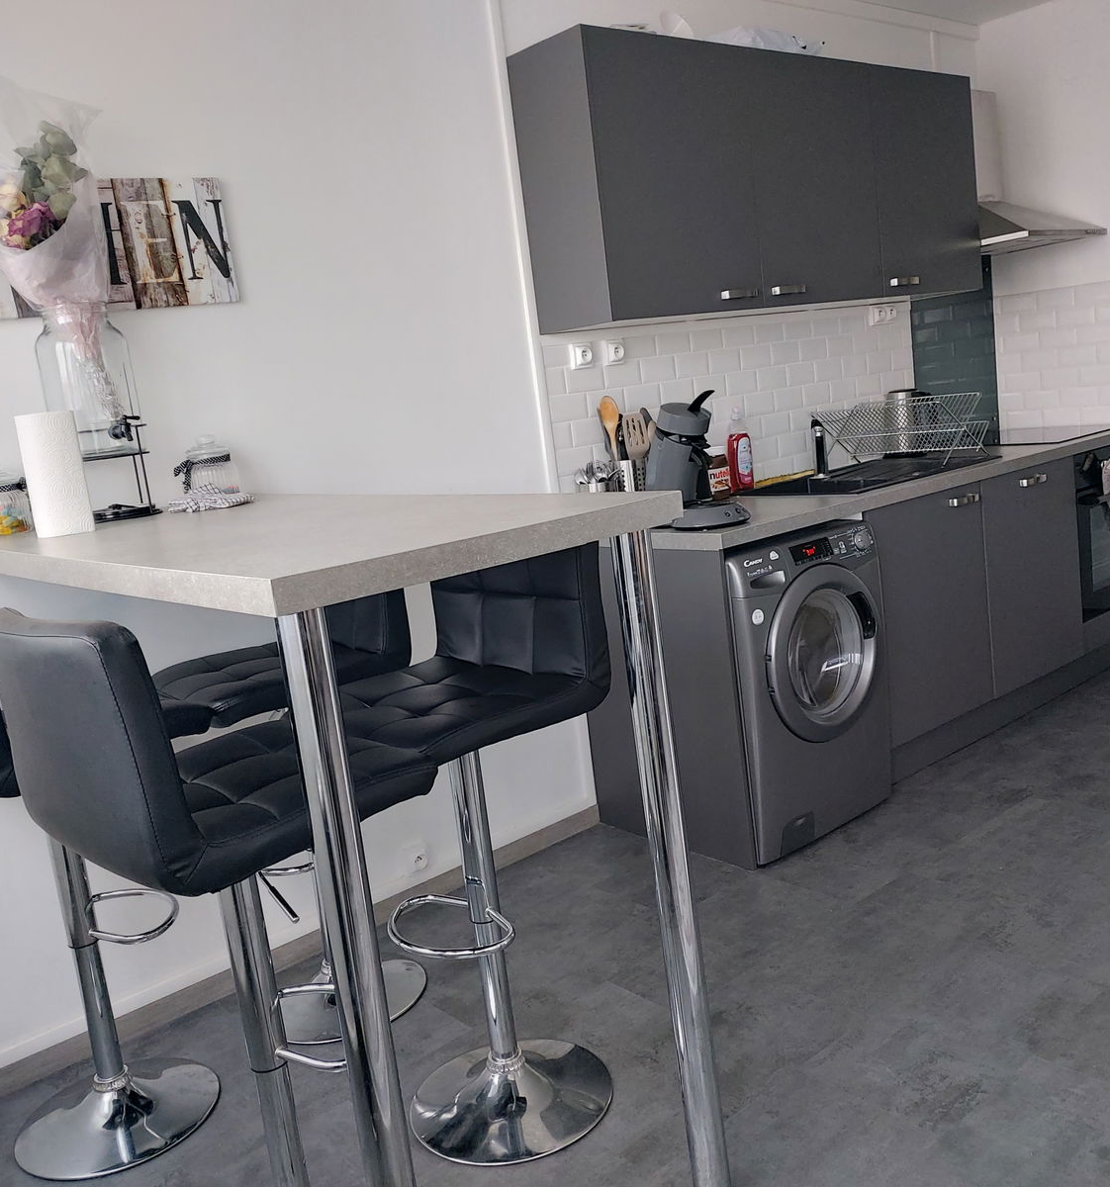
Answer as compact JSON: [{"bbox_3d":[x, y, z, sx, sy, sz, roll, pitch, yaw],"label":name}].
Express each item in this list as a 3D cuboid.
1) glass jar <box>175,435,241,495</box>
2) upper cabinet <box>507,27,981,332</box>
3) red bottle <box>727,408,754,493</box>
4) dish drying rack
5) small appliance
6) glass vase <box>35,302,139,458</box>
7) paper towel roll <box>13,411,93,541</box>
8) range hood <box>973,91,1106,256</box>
[{"bbox_3d":[-0.732,-0.272,2.463,0.115,0.145,0.115,-7,10,1],"label":"glass jar"},{"bbox_3d":[0.702,-1.263,3.591,1.800,0.728,0.307,-15,13,-38],"label":"upper cabinet"},{"bbox_3d":[0.598,-0.451,3.681,0.079,0.261,0.049,-15,13,-38],"label":"red bottle"},{"bbox_3d":[1.203,-0.551,3.940,0.286,0.219,0.473,-15,13,-38],"label":"dish drying rack"},{"bbox_3d":[0.355,-0.363,3.093,0.212,0.350,0.315,-15,13,-38],"label":"small appliance"},{"bbox_3d":[-0.922,-0.428,2.272,0.180,0.295,0.205,-15,13,-38],"label":"glass vase"},{"bbox_3d":[-0.917,-0.222,2.097,0.104,0.222,0.104,-15,13,-38],"label":"paper towel roll"},{"bbox_3d":[1.642,-1.557,4.191,0.590,0.560,0.470,-15,13,-38],"label":"range hood"}]

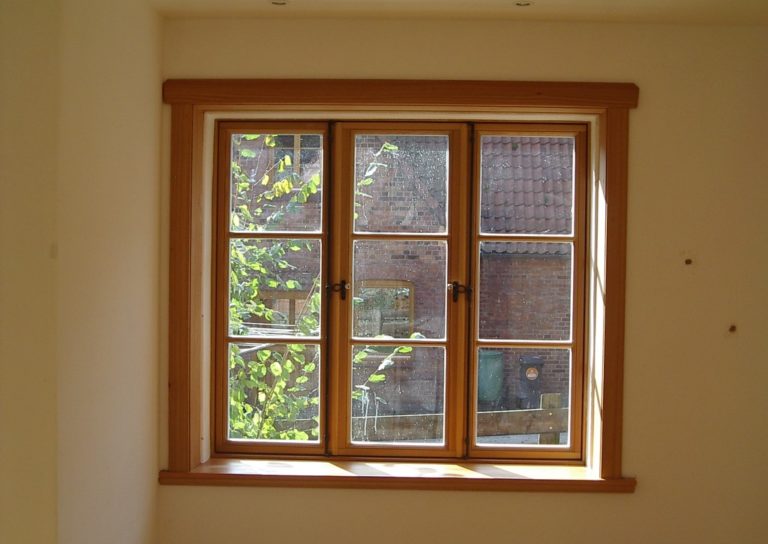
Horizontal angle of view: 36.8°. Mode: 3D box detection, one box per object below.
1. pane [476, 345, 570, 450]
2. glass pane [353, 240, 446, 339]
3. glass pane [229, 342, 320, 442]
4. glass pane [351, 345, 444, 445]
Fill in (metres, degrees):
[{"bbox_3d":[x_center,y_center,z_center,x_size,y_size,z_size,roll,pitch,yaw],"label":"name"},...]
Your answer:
[{"bbox_3d":[0.521,0.467,4.295,0.352,0.372,0.020,1,1,2],"label":"pane"},{"bbox_3d":[0.060,0.067,4.300,0.351,0.366,0.020,1,1,2],"label":"glass pane"},{"bbox_3d":[-0.409,0.453,4.323,0.345,0.371,0.020,1,1,2],"label":"glass pane"},{"bbox_3d":[0.053,0.461,4.309,0.350,0.373,0.020,1,1,2],"label":"glass pane"}]

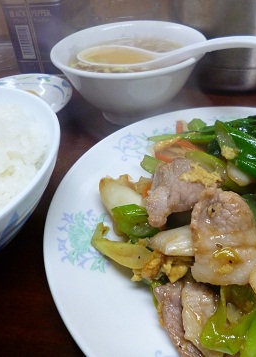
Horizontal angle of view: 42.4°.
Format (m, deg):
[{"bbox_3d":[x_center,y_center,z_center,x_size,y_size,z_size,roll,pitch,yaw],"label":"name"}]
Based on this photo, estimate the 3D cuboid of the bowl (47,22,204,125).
[{"bbox_3d":[0.002,-0.085,0.285,0.124,0.059,0.124,-2,42,2],"label":"bowl"}]

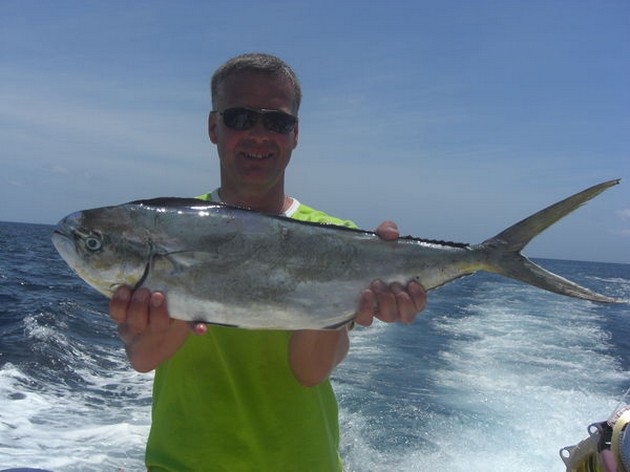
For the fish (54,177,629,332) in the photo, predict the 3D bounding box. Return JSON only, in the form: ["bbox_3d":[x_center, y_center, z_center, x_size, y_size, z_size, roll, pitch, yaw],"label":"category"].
[{"bbox_3d":[0.040,0.023,0.830,0.685,0.175,0.090,1,2,-4],"label":"fish"}]

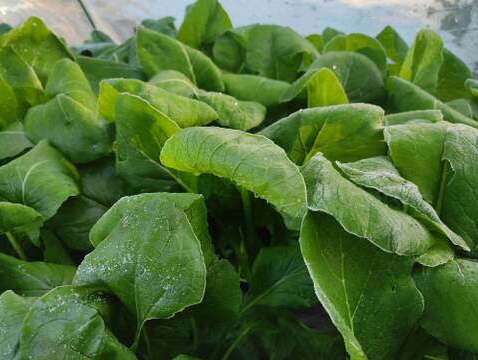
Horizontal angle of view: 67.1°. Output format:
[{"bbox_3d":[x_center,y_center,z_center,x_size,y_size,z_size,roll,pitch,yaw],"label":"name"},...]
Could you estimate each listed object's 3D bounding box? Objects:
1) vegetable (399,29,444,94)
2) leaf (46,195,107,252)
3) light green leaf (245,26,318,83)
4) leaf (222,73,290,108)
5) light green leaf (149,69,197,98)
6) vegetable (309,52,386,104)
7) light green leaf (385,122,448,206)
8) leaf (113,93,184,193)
[{"bbox_3d":[0.389,-0.254,0.780,0.075,0.135,0.055,0,31,0],"label":"vegetable"},{"bbox_3d":[-0.215,0.056,0.500,0.086,0.030,0.080,-10,30,-18],"label":"leaf"},{"bbox_3d":[0.088,-0.279,0.800,0.152,0.123,0.074,0,31,0],"label":"light green leaf"},{"bbox_3d":[0.033,-0.177,0.720,0.138,0.067,0.053,0,31,0],"label":"leaf"},{"bbox_3d":[-0.122,-0.189,0.700,0.081,0.039,0.080,0,28,0],"label":"light green leaf"},{"bbox_3d":[0.215,-0.208,0.740,0.144,0.106,0.064,0,31,0],"label":"vegetable"},{"bbox_3d":[0.242,-0.020,0.490,0.061,0.094,0.060,12,30,22],"label":"light green leaf"},{"bbox_3d":[-0.116,-0.051,0.500,0.095,0.130,0.070,0,31,0],"label":"leaf"}]

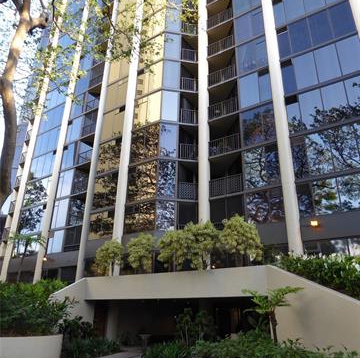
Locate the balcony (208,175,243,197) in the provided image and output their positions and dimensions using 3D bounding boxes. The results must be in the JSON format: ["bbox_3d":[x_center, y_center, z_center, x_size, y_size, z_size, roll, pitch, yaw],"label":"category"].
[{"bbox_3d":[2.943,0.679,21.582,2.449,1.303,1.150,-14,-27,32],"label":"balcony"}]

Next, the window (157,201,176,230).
[{"bbox_3d":[-0.825,2.154,20.632,1.170,1.768,0.100,5,-24,-8],"label":"window"}]

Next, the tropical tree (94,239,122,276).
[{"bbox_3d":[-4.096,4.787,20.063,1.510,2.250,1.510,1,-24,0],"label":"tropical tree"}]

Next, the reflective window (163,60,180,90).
[{"bbox_3d":[-0.582,-7.404,24.922,1.175,2.511,0.100,3,-24,-5],"label":"reflective window"}]

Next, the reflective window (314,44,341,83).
[{"bbox_3d":[8.363,-6.613,19.706,1.224,2.475,0.100,-14,-28,30],"label":"reflective window"}]

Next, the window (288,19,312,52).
[{"bbox_3d":[7.527,-8.955,21.806,1.218,2.358,0.120,-14,-27,32],"label":"window"}]

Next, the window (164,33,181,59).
[{"bbox_3d":[-0.577,-10.104,26.468,1.227,2.456,0.120,4,-23,-7],"label":"window"}]

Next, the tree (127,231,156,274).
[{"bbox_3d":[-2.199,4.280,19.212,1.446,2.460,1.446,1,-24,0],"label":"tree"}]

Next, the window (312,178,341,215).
[{"bbox_3d":[7.179,0.817,17.115,1.197,1.904,0.100,-14,-28,30],"label":"window"}]

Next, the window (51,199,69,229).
[{"bbox_3d":[-10.197,3.003,29.622,1.879,2.493,0.120,-14,-27,32],"label":"window"}]

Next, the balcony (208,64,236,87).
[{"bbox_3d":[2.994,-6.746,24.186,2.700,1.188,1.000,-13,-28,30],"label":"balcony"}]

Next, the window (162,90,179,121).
[{"bbox_3d":[-0.640,-4.937,23.826,1.175,2.511,0.100,3,-24,-5],"label":"window"}]

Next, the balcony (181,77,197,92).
[{"bbox_3d":[0.627,-6.350,25.170,1.333,1.251,0.979,5,-24,-8],"label":"balcony"}]

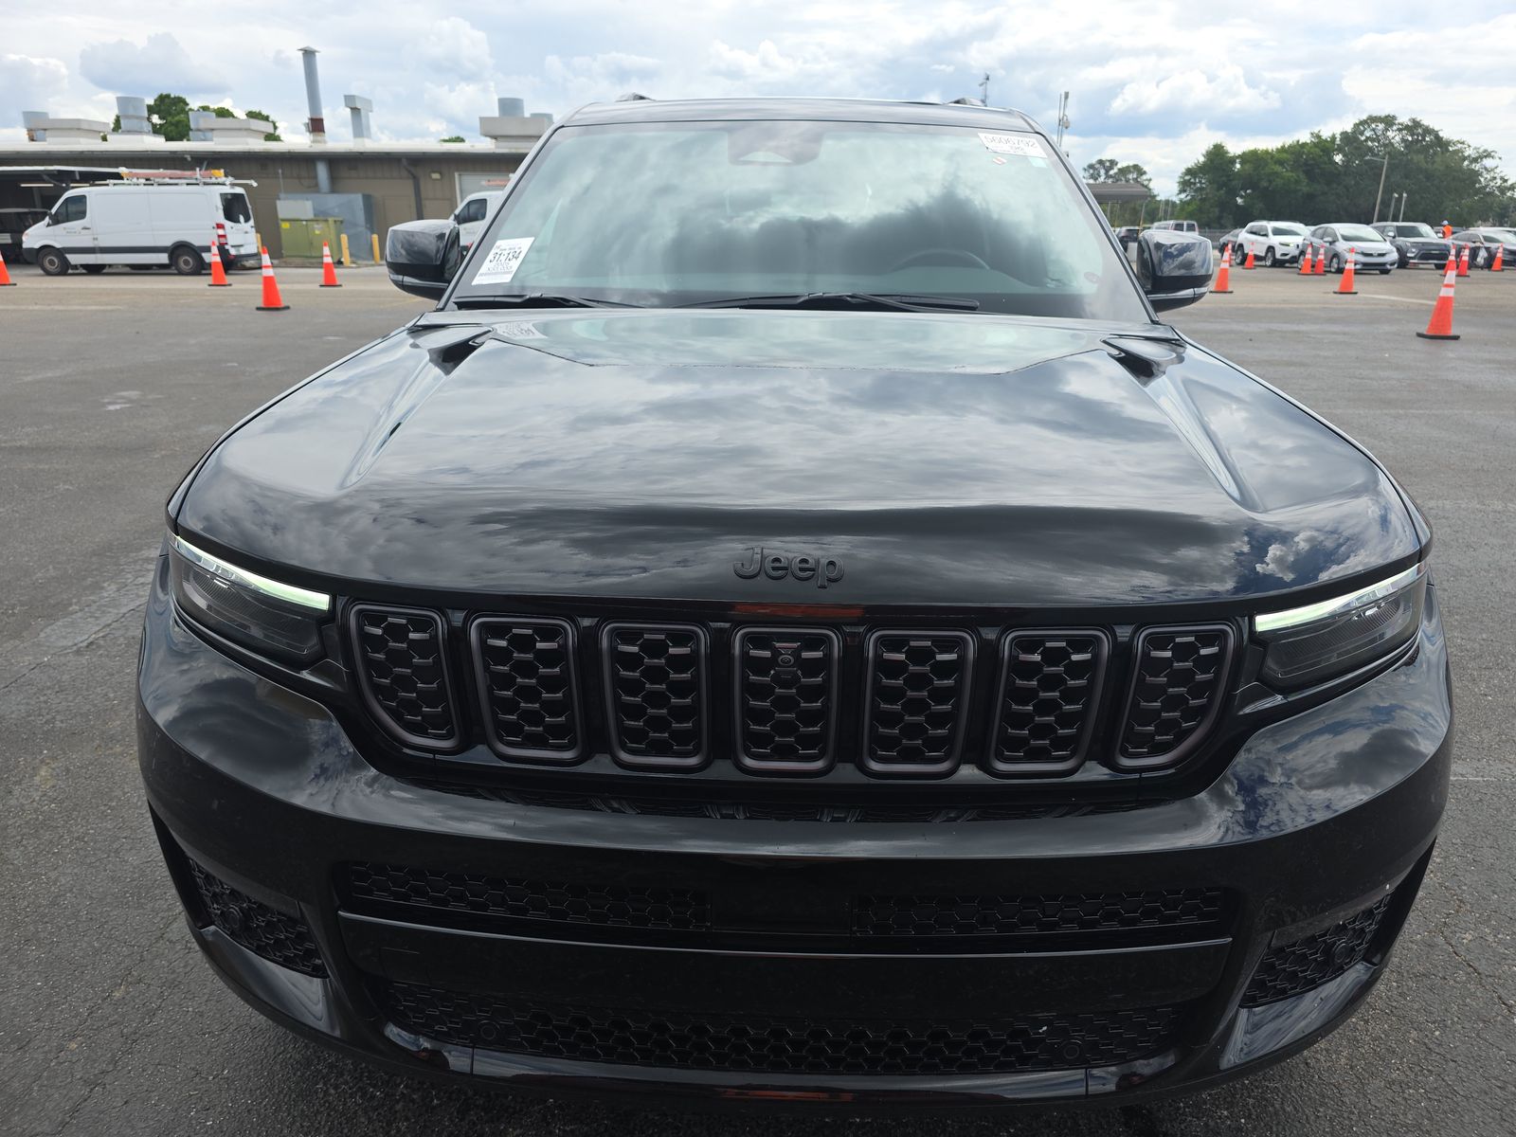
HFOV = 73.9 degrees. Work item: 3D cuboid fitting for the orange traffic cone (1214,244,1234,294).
[{"bbox_3d":[9.531,-6.094,20.552,0.430,0.920,0.430,0,19,0],"label":"orange traffic cone"}]

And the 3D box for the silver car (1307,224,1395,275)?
[{"bbox_3d":[19.400,-10.586,33.200,1.720,1.520,4.150,2,19,4],"label":"silver car"}]

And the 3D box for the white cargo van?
[{"bbox_3d":[-17.750,-9.721,28.600,5.900,2.600,2.050,0,19,-2],"label":"white cargo van"}]

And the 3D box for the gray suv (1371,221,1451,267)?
[{"bbox_3d":[25.800,-12.850,40.000,1.900,1.690,4.750,2,19,5],"label":"gray suv"}]

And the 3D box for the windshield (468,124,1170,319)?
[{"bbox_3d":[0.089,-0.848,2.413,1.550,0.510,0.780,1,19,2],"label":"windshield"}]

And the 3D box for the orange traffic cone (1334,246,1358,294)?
[{"bbox_3d":[12.783,-6.425,21.747,0.370,0.920,0.370,0,19,0],"label":"orange traffic cone"}]

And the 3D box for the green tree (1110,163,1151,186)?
[{"bbox_3d":[46.223,-45.581,125.000,5.000,9.200,5.000,0,19,0],"label":"green tree"}]

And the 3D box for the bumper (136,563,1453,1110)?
[{"bbox_3d":[0.035,0.346,1.401,1.960,0.620,0.530,1,19,2],"label":"bumper"}]

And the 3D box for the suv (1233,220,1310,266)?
[{"bbox_3d":[20.400,-12.699,39.300,1.870,1.680,4.620,1,19,2],"label":"suv"}]

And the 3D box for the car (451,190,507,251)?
[{"bbox_3d":[-7.500,-10.700,31.800,5.900,2.500,2.030,0,19,-2],"label":"car"}]

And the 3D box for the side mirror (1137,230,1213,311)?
[{"bbox_3d":[1.060,-0.757,2.580,0.215,0.205,0.150,1,19,3],"label":"side mirror"}]

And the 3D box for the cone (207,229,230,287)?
[{"bbox_3d":[-11.683,-6.569,21.752,0.430,0.920,0.430,0,19,0],"label":"cone"}]

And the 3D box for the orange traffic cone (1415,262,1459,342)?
[{"bbox_3d":[8.633,-3.370,12.610,0.370,0.920,0.370,0,19,0],"label":"orange traffic cone"}]

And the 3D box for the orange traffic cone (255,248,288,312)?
[{"bbox_3d":[-7.618,-4.532,15.707,0.370,0.920,0.370,0,19,0],"label":"orange traffic cone"}]

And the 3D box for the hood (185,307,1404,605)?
[{"bbox_3d":[0.055,-0.264,1.649,1.740,0.260,1.270,1,19,2],"label":"hood"}]

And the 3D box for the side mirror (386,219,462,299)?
[{"bbox_3d":[-0.860,-0.832,2.663,0.250,0.200,0.170,1,19,2],"label":"side mirror"}]

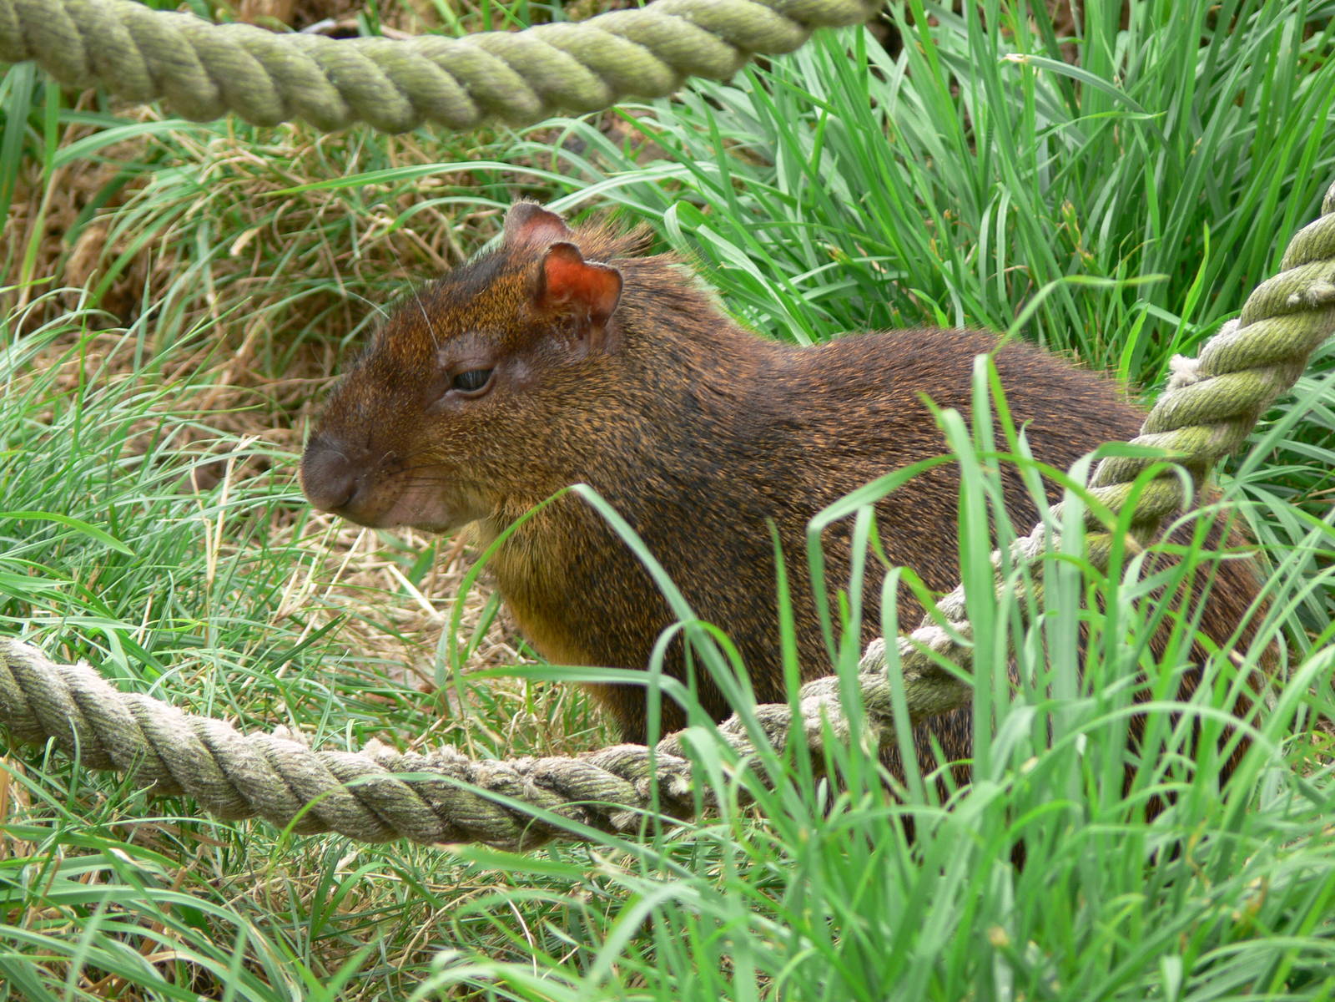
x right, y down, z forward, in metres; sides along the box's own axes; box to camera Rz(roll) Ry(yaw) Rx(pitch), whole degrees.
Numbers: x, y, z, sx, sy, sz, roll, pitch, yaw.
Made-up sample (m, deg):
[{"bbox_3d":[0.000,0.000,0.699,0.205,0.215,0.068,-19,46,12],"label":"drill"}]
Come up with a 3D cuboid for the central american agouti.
[{"bbox_3d":[0.042,0.011,5.000,0.360,0.235,0.165,-2,17,-6],"label":"central american agouti"}]

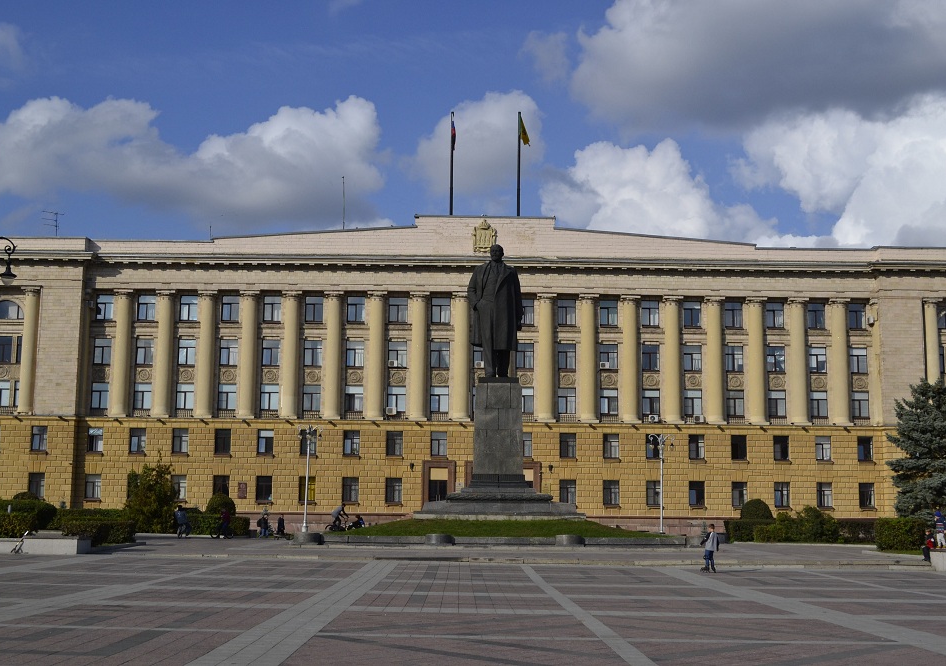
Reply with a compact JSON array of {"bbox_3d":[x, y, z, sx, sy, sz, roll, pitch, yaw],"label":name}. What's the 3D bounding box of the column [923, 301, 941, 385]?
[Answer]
[{"bbox_3d":[37.049,2.367,93.215,1.500,10.374,1.450,1,-8,0],"label":"column"}]

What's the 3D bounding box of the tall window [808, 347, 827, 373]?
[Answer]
[{"bbox_3d":[30.100,2.395,101.734,1.463,2.189,0.200,1,-8,-1],"label":"tall window"}]

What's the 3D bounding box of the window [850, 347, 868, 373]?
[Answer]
[{"bbox_3d":[33.687,2.439,101.777,1.455,2.208,0.200,1,-8,-1],"label":"window"}]

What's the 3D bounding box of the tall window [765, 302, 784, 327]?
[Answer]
[{"bbox_3d":[26.524,-1.491,102.257,1.496,2.222,0.200,1,-8,-1],"label":"tall window"}]

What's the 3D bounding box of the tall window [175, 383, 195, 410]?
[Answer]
[{"bbox_3d":[-24.979,5.577,101.395,1.510,2.260,0.250,1,-8,-1],"label":"tall window"}]

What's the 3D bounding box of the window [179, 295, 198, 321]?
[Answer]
[{"bbox_3d":[-23.035,-1.958,94.669,1.412,2.097,0.250,1,-8,0],"label":"window"}]

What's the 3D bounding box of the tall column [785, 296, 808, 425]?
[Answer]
[{"bbox_3d":[26.884,2.354,96.319,1.600,10.500,1.500,1,-8,-1],"label":"tall column"}]

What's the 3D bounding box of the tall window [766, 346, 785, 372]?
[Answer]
[{"bbox_3d":[25.749,2.286,98.989,1.505,2.196,0.250,0,-8,0],"label":"tall window"}]

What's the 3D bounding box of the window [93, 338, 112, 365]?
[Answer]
[{"bbox_3d":[-31.323,1.615,98.714,1.478,2.216,0.250,0,-8,0],"label":"window"}]

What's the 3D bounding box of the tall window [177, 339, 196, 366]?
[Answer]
[{"bbox_3d":[-23.686,1.586,96.670,1.470,2.183,0.250,1,-8,-1],"label":"tall window"}]

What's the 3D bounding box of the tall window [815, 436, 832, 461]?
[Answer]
[{"bbox_3d":[30.002,9.909,99.796,1.289,2.064,0.200,1,-8,-1],"label":"tall window"}]

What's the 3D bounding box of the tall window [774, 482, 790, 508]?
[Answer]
[{"bbox_3d":[26.316,13.772,99.174,1.272,2.014,0.200,1,-8,-1],"label":"tall window"}]

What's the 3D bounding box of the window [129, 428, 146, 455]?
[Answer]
[{"bbox_3d":[-27.865,8.979,97.060,1.279,1.974,0.250,0,-8,0],"label":"window"}]

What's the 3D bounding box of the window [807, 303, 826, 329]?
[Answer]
[{"bbox_3d":[28.016,-1.353,95.068,1.413,2.084,0.250,1,-8,0],"label":"window"}]

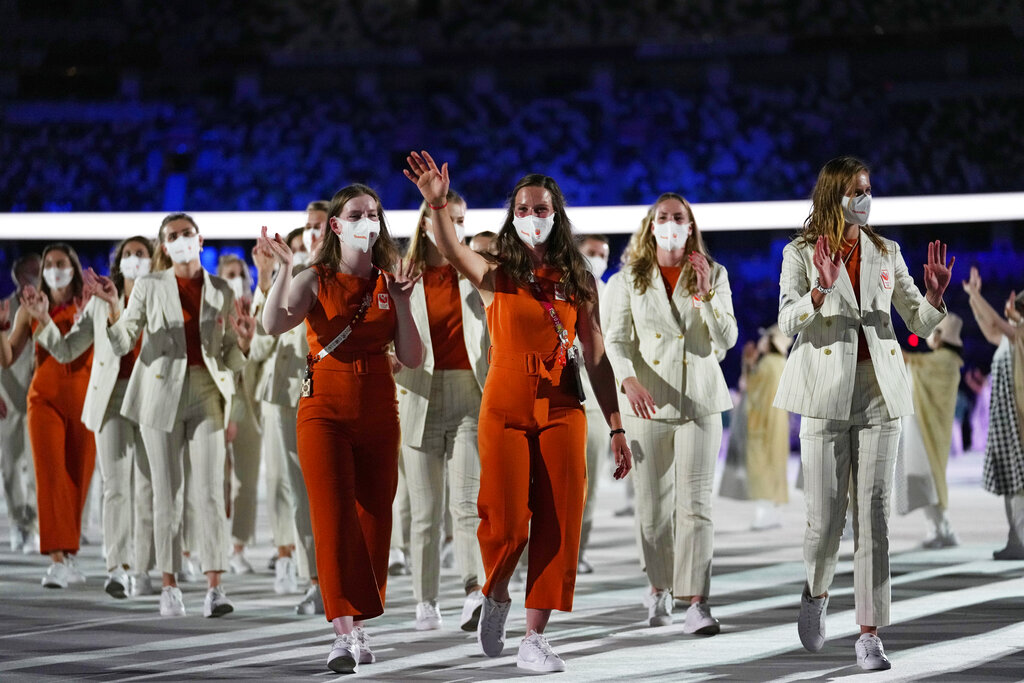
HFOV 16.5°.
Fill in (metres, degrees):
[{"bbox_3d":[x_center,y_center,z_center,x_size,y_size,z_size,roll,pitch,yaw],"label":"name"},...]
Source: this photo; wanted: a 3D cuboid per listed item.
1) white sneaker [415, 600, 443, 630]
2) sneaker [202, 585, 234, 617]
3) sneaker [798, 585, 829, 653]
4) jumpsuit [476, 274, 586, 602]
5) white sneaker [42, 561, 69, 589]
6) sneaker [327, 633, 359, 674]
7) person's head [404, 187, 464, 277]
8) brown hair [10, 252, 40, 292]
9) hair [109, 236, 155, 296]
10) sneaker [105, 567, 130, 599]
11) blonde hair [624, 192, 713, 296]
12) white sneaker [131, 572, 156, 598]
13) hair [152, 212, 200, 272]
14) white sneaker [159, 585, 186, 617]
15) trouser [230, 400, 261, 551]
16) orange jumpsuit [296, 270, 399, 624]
[{"bbox_3d":[-0.339,1.130,14.500,0.105,0.117,0.280,0,-1,0],"label":"white sneaker"},{"bbox_3d":[-1.288,1.139,15.450,0.100,0.115,0.270,0,-16,-22],"label":"sneaker"},{"bbox_3d":[1.104,1.016,12.950,0.103,0.280,0.118,-1,-45,8],"label":"sneaker"},{"bbox_3d":[0.073,0.348,12.650,0.380,1.210,0.420,0,-1,-5],"label":"jumpsuit"},{"bbox_3d":[-2.308,1.173,17.850,0.105,0.115,0.280,-1,-11,3],"label":"white sneaker"},{"bbox_3d":[-0.576,1.063,12.150,0.105,0.117,0.280,-1,-18,5],"label":"sneaker"},{"bbox_3d":[-0.326,-0.457,14.650,0.250,0.370,0.280,1,-1,-29],"label":"person's head"},{"bbox_3d":[-2.945,-0.419,21.400,0.190,0.250,0.220,0,-1,-11],"label":"brown hair"},{"bbox_3d":[-1.821,-0.365,16.950,0.230,0.320,0.240,0,-1,-10],"label":"hair"},{"bbox_3d":[-1.929,1.169,17.250,0.105,0.120,0.280,0,-17,6],"label":"sneaker"},{"bbox_3d":[0.645,-0.400,14.550,0.360,0.430,0.270,0,-1,-2],"label":"blonde hair"},{"bbox_3d":[-1.815,1.193,17.350,0.100,0.115,0.270,0,-1,-6],"label":"white sneaker"},{"bbox_3d":[-1.503,-0.443,15.800,0.200,0.260,0.240,0,-1,-8],"label":"hair"},{"bbox_3d":[-1.495,1.151,15.600,0.105,0.117,0.280,0,-1,-2],"label":"white sneaker"},{"bbox_3d":[-1.563,0.685,19.800,0.380,0.930,0.420,0,-1,-8],"label":"trouser"},{"bbox_3d":[-0.598,0.371,12.820,0.370,1.290,0.420,0,-1,-13],"label":"orange jumpsuit"}]

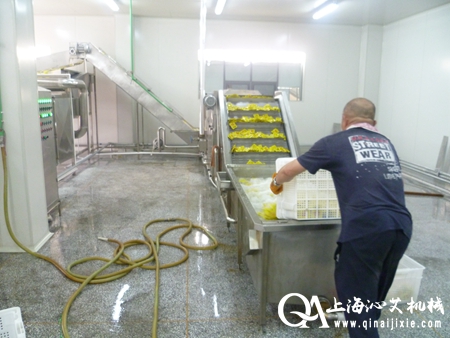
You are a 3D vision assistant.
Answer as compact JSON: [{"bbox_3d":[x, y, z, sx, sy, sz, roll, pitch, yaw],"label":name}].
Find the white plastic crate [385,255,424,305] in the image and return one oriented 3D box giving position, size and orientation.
[{"bbox_3d":[1.270,0.837,3.020,0.410,0.295,0.580,0,12,-6],"label":"white plastic crate"}]

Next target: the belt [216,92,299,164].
[{"bbox_3d":[0.420,-0.507,4.743,0.950,1.000,1.050,0,12,-6],"label":"belt"}]

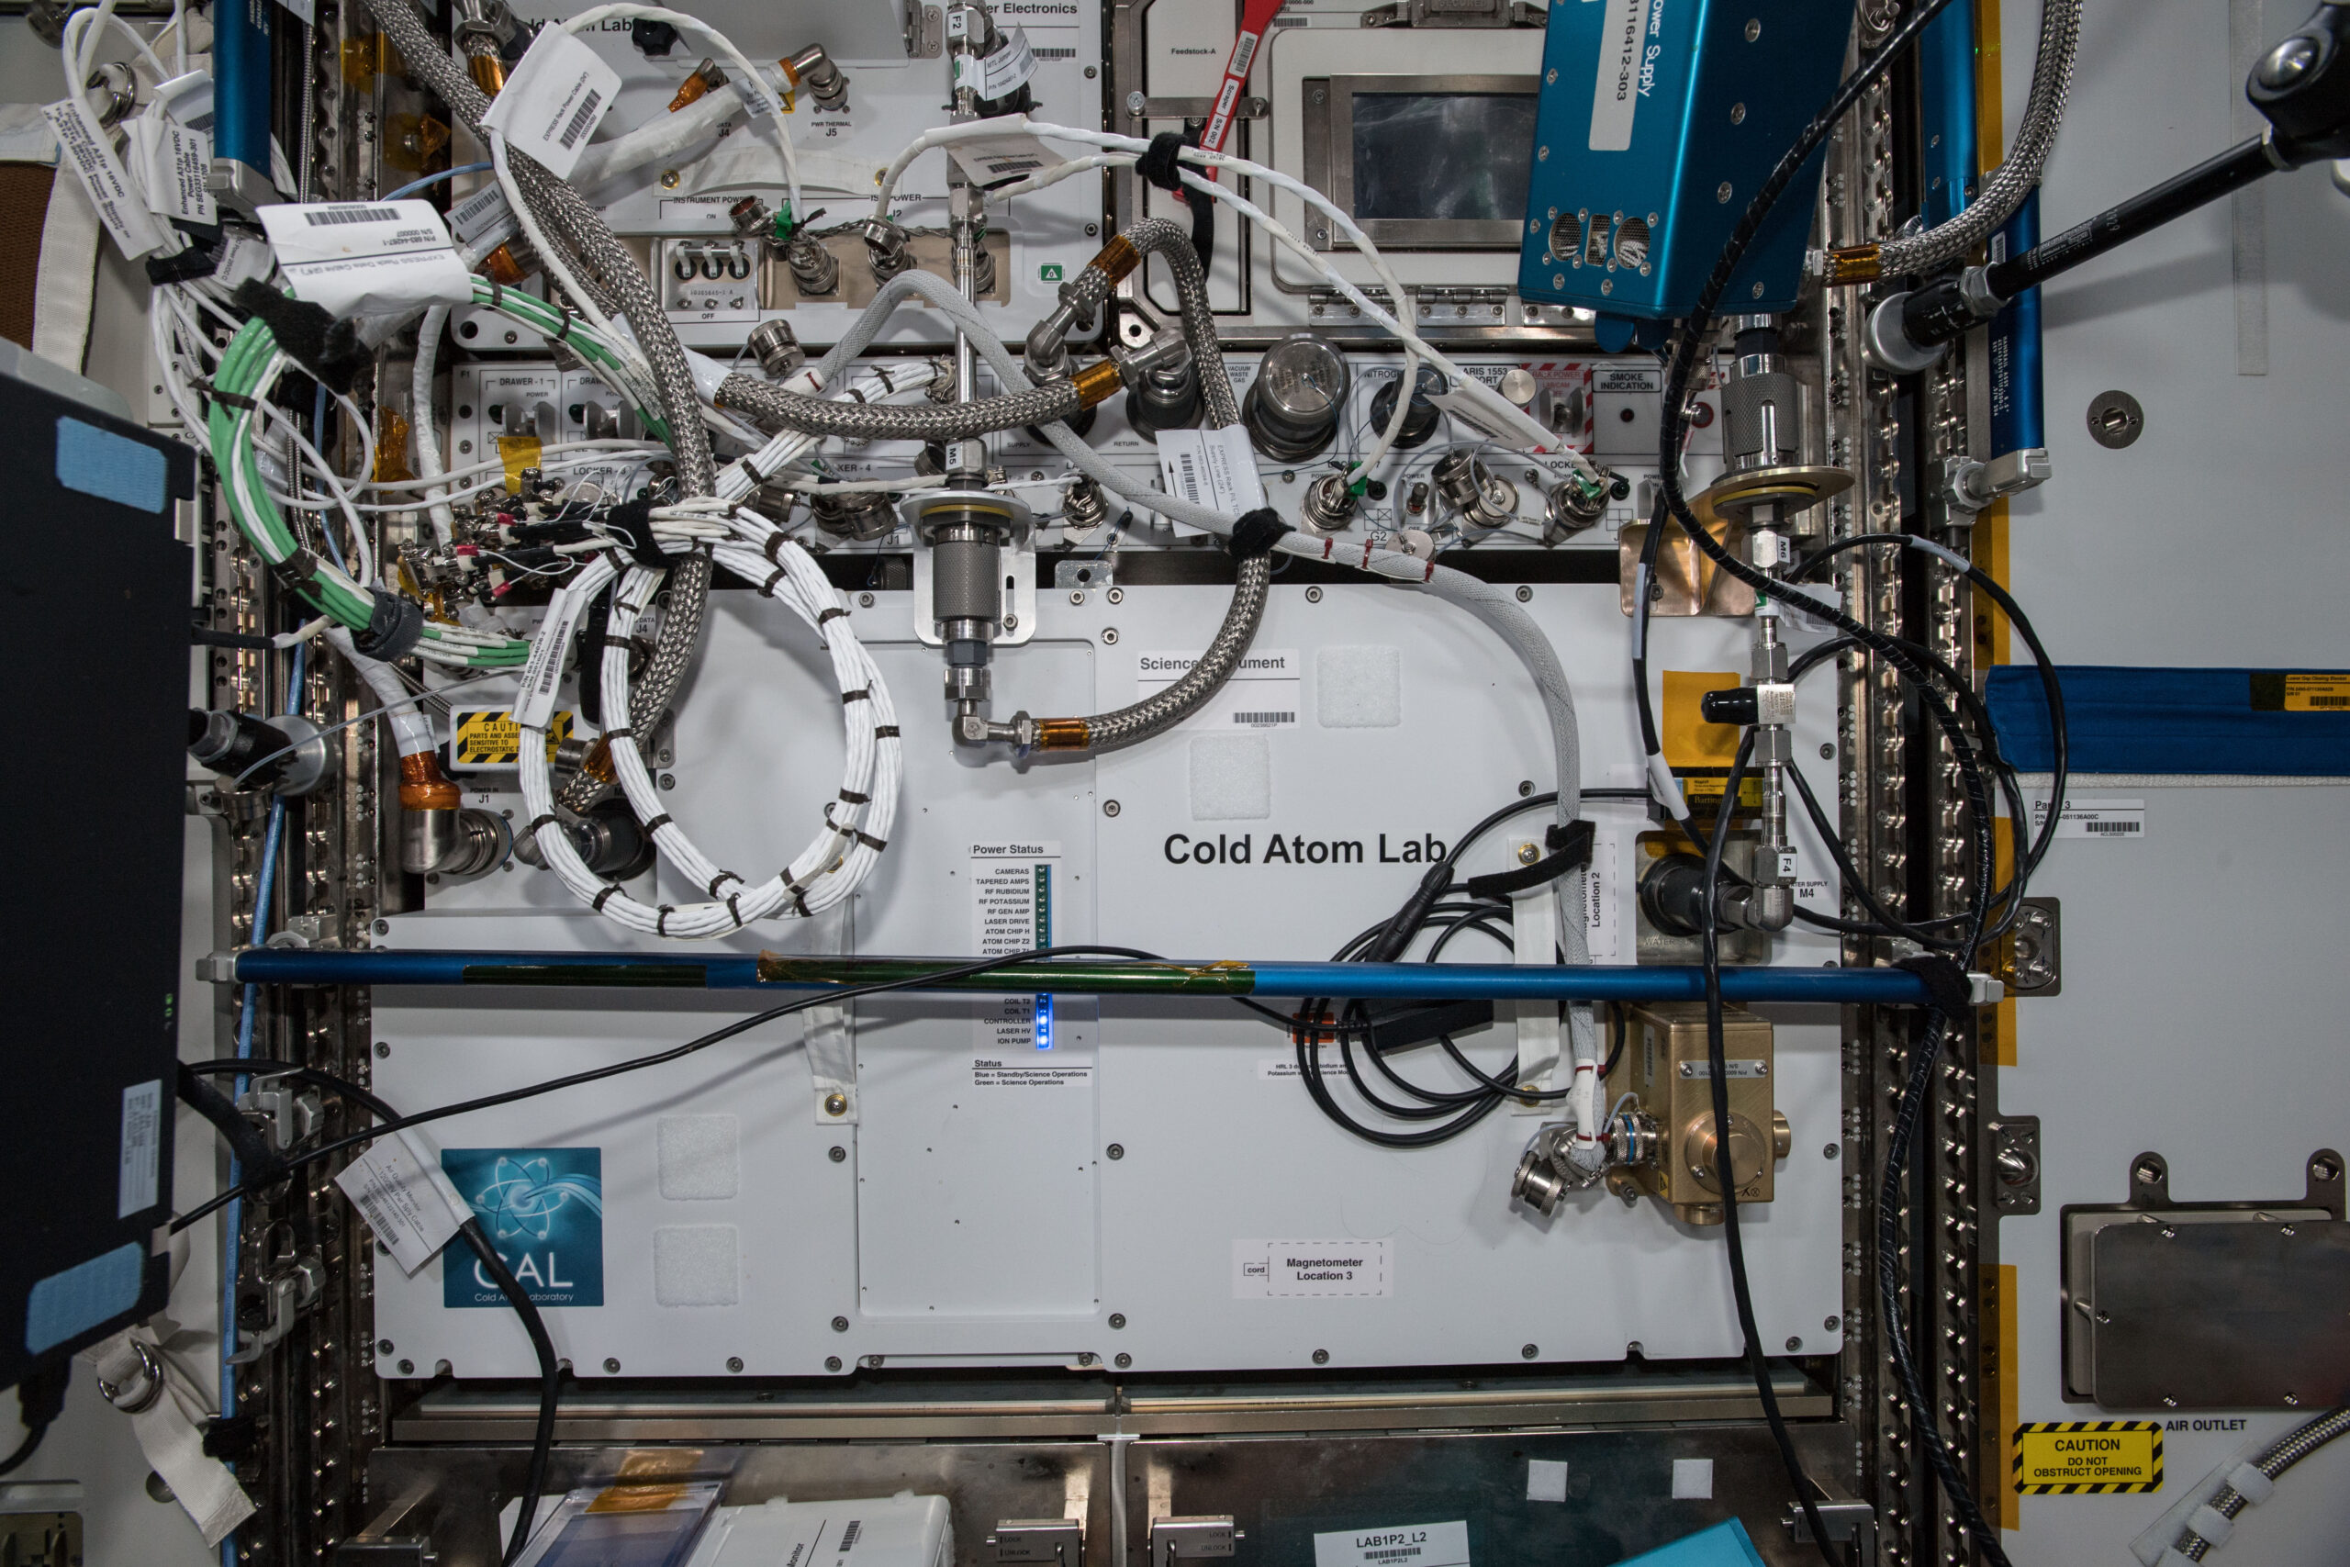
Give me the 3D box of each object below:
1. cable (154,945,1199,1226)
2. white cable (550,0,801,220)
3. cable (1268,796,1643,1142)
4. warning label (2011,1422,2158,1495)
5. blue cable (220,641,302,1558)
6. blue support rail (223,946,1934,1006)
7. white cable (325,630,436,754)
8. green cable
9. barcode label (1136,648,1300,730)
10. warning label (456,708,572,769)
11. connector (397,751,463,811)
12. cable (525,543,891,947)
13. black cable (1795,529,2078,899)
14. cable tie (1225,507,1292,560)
[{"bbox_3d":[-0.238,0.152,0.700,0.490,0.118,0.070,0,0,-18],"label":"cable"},{"bbox_3d":[-0.283,-0.384,0.745,0.130,0.113,0.090,0,0,-2],"label":"white cable"},{"bbox_3d":[0.178,0.114,0.815,0.230,0.222,0.050,-1,0,0],"label":"cable"},{"bbox_3d":[0.612,0.452,0.876,0.100,0.048,0.002,-1,0,0],"label":"warning label"},{"bbox_3d":[-0.575,0.199,0.822,0.028,0.576,0.025,4,0,0],"label":"blue cable"},{"bbox_3d":[-0.048,0.112,0.768,1.030,0.022,0.028,1,0,0],"label":"blue support rail"},{"bbox_3d":[-0.484,-0.056,0.795,0.063,0.077,0.040,0,0,-2],"label":"white cable"},{"bbox_3d":[-0.410,-0.174,0.745,0.250,0.207,0.130,0,0,-2],"label":"green cable"},{"bbox_3d":[0.028,-0.060,0.831,0.102,0.050,0.001,0,0,-2],"label":"barcode label"},{"bbox_3d":[-0.432,-0.029,0.855,0.075,0.035,0.002,-1,0,0],"label":"warning label"},{"bbox_3d":[-0.468,-0.001,0.820,0.036,0.036,0.036,-1,0,0],"label":"connector"},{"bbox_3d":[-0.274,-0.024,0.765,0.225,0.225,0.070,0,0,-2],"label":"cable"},{"bbox_3d":[0.484,-0.041,0.835,0.169,0.230,0.080,0,0,-2],"label":"black cable"},{"bbox_3d":[0.050,-0.149,0.775,0.037,0.032,0.035,0,0,-2],"label":"cable tie"}]

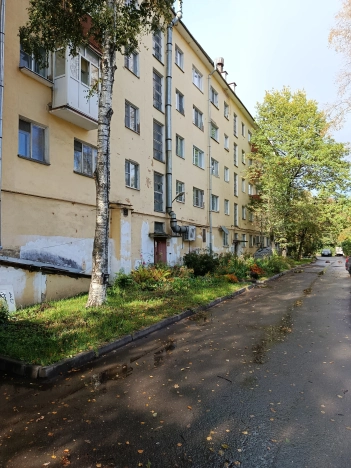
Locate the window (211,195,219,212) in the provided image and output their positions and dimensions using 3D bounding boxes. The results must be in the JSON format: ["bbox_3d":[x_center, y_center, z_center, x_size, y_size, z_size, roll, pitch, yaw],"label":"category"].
[{"bbox_3d":[3.261,-2.466,26.691,0.150,1.362,1.789,-1,-3,28],"label":"window"}]

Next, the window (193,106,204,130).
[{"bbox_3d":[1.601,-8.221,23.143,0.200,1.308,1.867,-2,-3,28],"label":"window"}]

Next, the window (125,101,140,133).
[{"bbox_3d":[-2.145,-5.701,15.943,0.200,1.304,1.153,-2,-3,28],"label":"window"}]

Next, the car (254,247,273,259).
[{"bbox_3d":[9.717,2.231,34.911,1.750,1.500,4.200,-1,-3,28],"label":"car"}]

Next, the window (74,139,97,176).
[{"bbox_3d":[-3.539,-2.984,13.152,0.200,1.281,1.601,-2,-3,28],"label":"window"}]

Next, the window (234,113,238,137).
[{"bbox_3d":[5.935,-10.690,32.198,0.150,2.225,1.101,-1,-3,28],"label":"window"}]

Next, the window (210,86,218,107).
[{"bbox_3d":[3.224,-11.309,27.044,0.150,1.362,1.789,-1,-3,28],"label":"window"}]

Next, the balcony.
[{"bbox_3d":[-3.594,-5.599,12.205,0.828,2.717,2.068,-2,-3,28],"label":"balcony"}]

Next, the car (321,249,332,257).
[{"bbox_3d":[28.206,3.495,60.534,1.780,1.470,4.300,-2,-3,28],"label":"car"}]

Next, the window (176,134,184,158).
[{"bbox_3d":[0.283,-5.627,21.146,0.150,1.362,1.207,-1,-3,28],"label":"window"}]

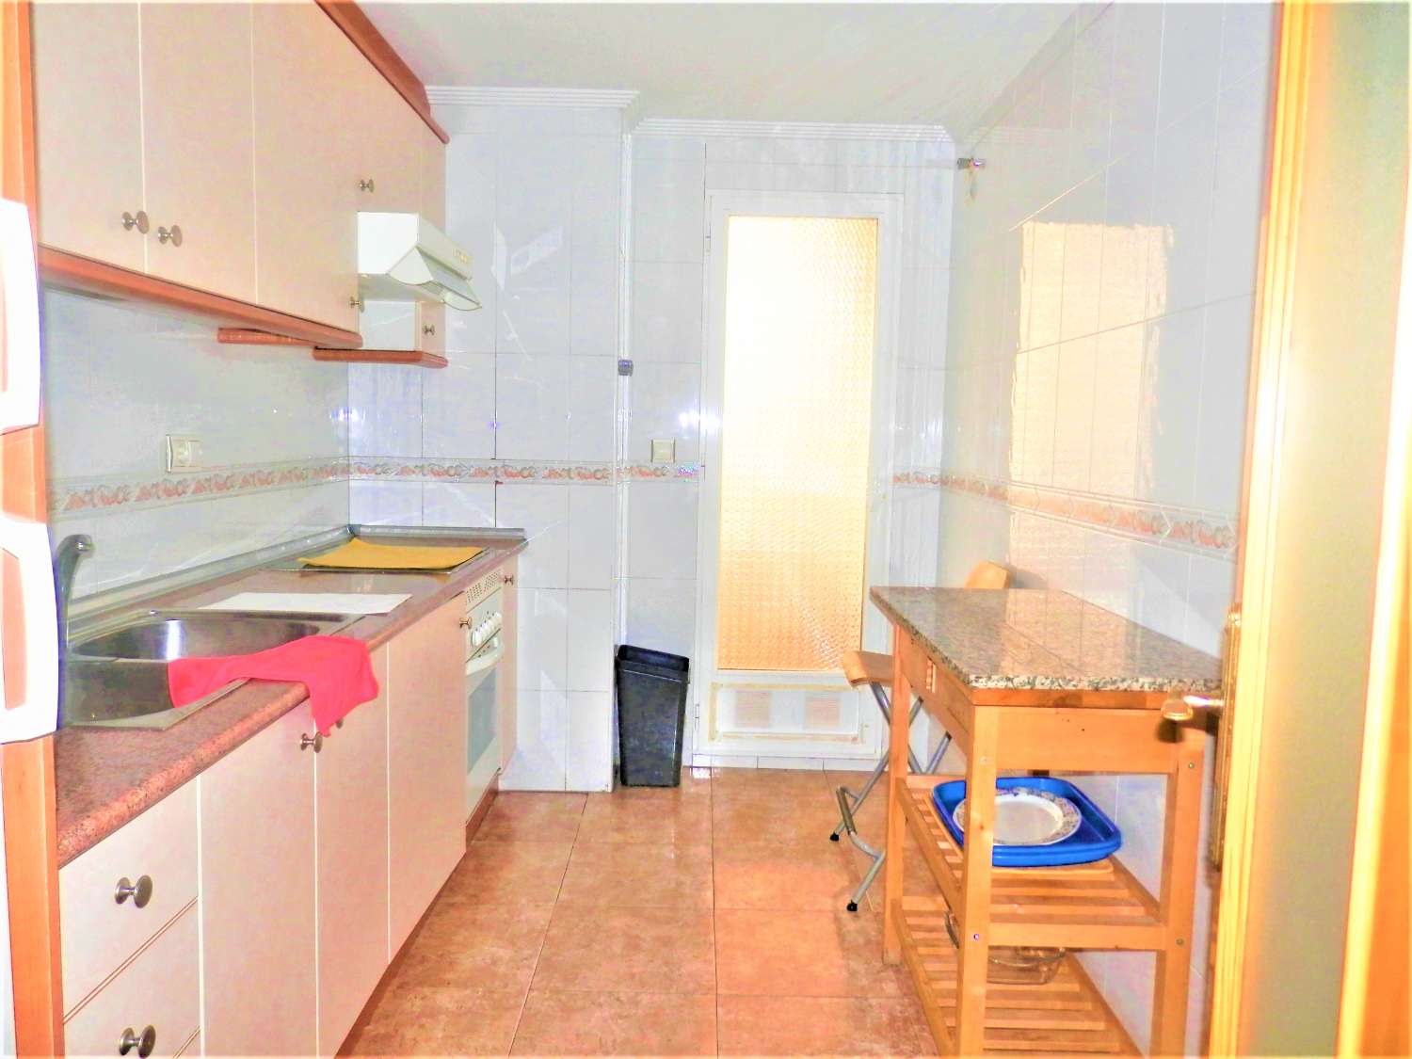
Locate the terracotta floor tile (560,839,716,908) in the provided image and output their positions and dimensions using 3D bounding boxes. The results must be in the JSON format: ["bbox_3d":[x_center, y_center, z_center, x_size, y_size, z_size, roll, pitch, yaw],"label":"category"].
[{"bbox_3d":[-0.189,1.003,2.962,0.425,0.010,0.428,1,5,0],"label":"terracotta floor tile"}]

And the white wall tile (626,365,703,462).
[{"bbox_3d":[-0.150,-0.429,3.782,0.261,0.365,0.010,1,5,0],"label":"white wall tile"}]

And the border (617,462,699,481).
[{"bbox_3d":[-0.163,-0.212,3.745,0.279,0.076,0.012,1,5,0],"label":"border"}]

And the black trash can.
[{"bbox_3d":[-0.189,0.678,3.703,0.246,0.460,0.212,1,5,0],"label":"black trash can"}]

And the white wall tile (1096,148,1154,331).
[{"bbox_3d":[0.900,-0.619,2.175,0.010,0.365,0.250,1,5,0],"label":"white wall tile"}]

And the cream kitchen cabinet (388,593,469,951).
[{"bbox_3d":[-0.926,0.510,2.353,0.581,0.698,0.588,1,5,0],"label":"cream kitchen cabinet"}]

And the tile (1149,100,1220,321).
[{"bbox_3d":[0.901,-0.595,1.926,0.010,0.365,0.250,1,5,0],"label":"tile"}]

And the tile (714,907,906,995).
[{"bbox_3d":[0.234,1.035,2.499,0.425,0.012,0.426,1,5,0],"label":"tile"}]

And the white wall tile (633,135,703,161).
[{"bbox_3d":[-0.136,-1.381,3.691,0.258,0.091,0.010,1,5,0],"label":"white wall tile"}]

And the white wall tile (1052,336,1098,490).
[{"bbox_3d":[0.880,-0.271,2.422,0.012,0.363,0.249,1,5,0],"label":"white wall tile"}]

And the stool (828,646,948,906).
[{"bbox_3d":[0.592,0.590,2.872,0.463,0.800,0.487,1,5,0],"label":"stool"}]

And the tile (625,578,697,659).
[{"bbox_3d":[-0.162,0.362,3.799,0.250,0.358,0.012,1,5,0],"label":"tile"}]

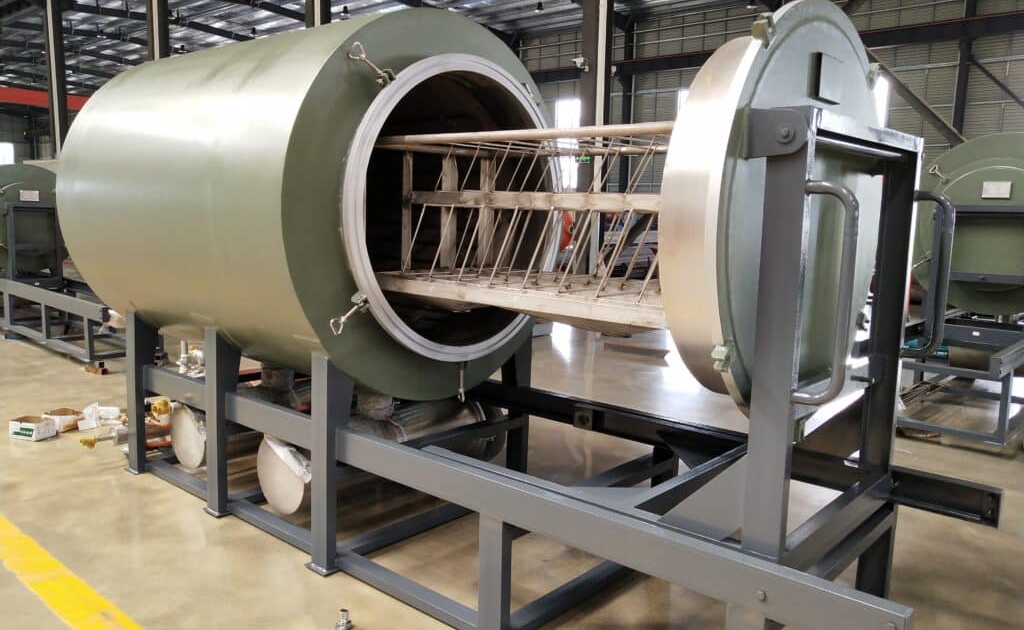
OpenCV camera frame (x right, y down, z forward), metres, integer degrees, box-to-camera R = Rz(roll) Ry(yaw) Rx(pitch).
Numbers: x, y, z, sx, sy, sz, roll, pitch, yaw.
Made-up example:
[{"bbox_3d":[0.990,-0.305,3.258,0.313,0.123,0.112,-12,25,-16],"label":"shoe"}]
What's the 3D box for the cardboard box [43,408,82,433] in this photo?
[{"bbox_3d":[-2.715,0.640,5.360,0.148,0.095,0.135,6,10,30],"label":"cardboard box"}]

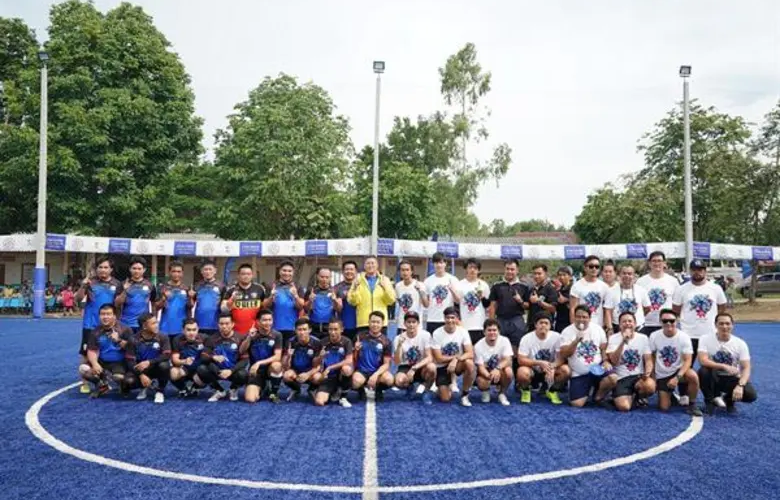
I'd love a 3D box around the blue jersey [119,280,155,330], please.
[{"bbox_3d":[-3.246,0.691,7.829,0.480,0.660,0.280,1,-2,-10],"label":"blue jersey"}]

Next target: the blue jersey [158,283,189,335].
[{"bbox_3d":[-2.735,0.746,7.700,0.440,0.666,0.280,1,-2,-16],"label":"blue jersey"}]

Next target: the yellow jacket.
[{"bbox_3d":[-0.243,0.664,7.981,0.650,0.740,0.360,0,-2,0],"label":"yellow jacket"}]

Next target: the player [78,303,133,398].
[{"bbox_3d":[-3.604,1.231,7.623,0.609,1.114,0.700,1,-2,-6],"label":"player"}]

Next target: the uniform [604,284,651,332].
[{"bbox_3d":[3.027,0.755,7.700,0.540,0.650,0.300,0,-2,18],"label":"uniform"}]

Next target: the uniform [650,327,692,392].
[{"bbox_3d":[3.218,1.256,6.959,0.500,0.710,0.400,0,-2,8],"label":"uniform"}]

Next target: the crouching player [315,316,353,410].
[{"bbox_3d":[-0.665,1.314,7.316,0.500,0.973,0.750,0,-2,-4],"label":"crouching player"}]

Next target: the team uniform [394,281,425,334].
[{"bbox_3d":[0.251,0.746,7.800,0.400,0.707,0.280,0,-2,1],"label":"team uniform"}]

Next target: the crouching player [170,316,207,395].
[{"bbox_3d":[-2.559,1.341,7.765,0.500,0.926,0.640,1,-2,-15],"label":"crouching player"}]

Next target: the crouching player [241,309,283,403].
[{"bbox_3d":[-1.600,1.264,7.470,0.508,1.060,0.680,1,-2,-8],"label":"crouching player"}]

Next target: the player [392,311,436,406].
[{"bbox_3d":[0.304,1.284,7.467,0.530,1.050,0.700,0,-2,5],"label":"player"}]

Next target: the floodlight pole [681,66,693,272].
[{"bbox_3d":[9.410,-1.799,19.130,0.360,8.091,0.350,-1,-2,14],"label":"floodlight pole"}]

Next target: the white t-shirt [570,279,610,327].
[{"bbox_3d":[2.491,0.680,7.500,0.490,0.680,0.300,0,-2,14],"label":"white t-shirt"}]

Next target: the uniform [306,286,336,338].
[{"bbox_3d":[-0.898,0.819,7.950,0.430,0.682,0.290,1,-2,-5],"label":"uniform"}]

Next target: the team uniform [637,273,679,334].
[{"bbox_3d":[3.285,0.682,7.450,0.500,0.811,0.310,0,-2,19],"label":"team uniform"}]

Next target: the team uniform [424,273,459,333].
[{"bbox_3d":[0.675,0.714,7.950,0.460,0.840,0.290,0,-2,5],"label":"team uniform"}]

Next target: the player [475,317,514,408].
[{"bbox_3d":[1.237,1.315,7.250,0.470,0.970,0.680,0,-2,7],"label":"player"}]

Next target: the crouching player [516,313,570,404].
[{"bbox_3d":[1.881,1.292,7.437,0.640,1.050,0.700,0,-2,9],"label":"crouching player"}]

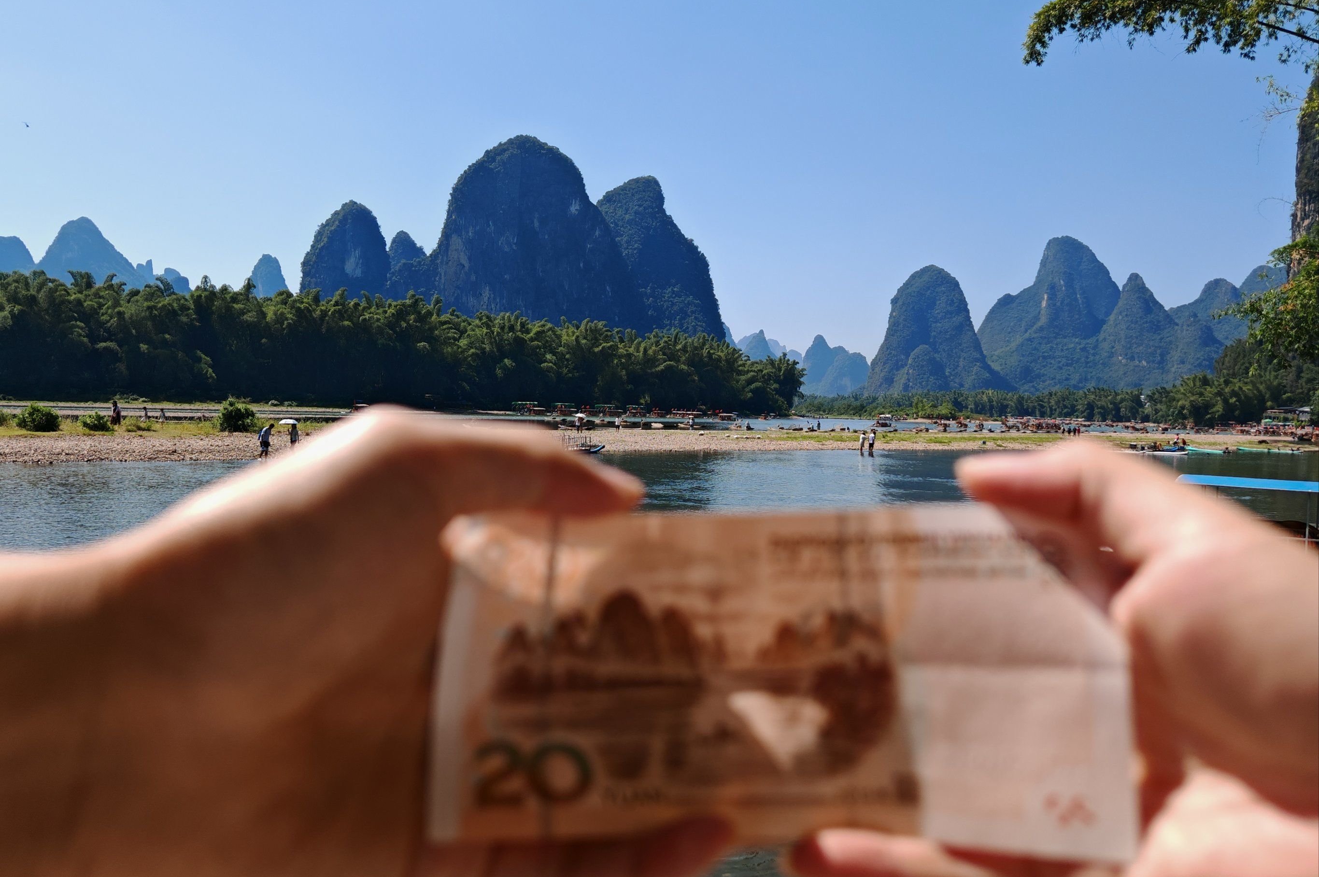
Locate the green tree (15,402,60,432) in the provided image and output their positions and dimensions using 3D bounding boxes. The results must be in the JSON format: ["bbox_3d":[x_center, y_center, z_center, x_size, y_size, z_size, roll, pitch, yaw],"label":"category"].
[{"bbox_3d":[-34.757,-1.209,57.500,2.350,1.680,2.050,0,2,-31],"label":"green tree"}]

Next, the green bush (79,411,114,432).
[{"bbox_3d":[-31.992,-0.967,58.500,1.900,1.170,1.650,0,2,-29],"label":"green bush"}]

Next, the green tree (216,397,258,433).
[{"bbox_3d":[-24.814,-1.363,60.500,2.250,2.050,2.050,1,2,-22],"label":"green tree"}]

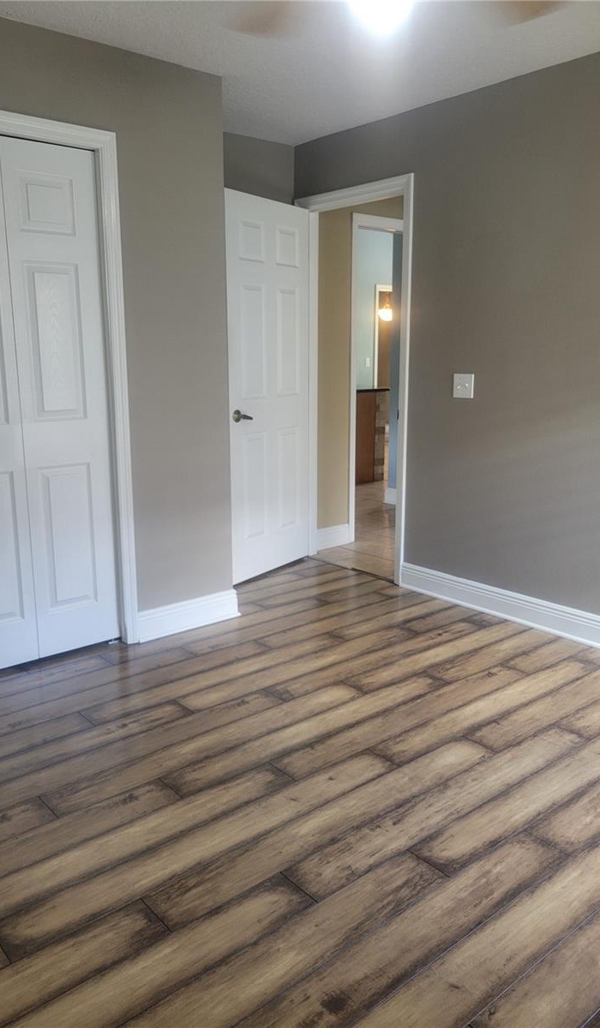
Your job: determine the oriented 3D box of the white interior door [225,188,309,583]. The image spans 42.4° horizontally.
[{"bbox_3d":[-0.174,-0.671,4.328,0.040,2.041,0.754,8,14,33],"label":"white interior door"}]

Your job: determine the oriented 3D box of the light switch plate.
[{"bbox_3d":[0.804,-0.628,3.795,0.010,0.117,0.117,-10,16,-40],"label":"light switch plate"}]

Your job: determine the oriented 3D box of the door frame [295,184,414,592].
[{"bbox_3d":[0.318,-0.728,4.433,0.130,2.121,0.898,-10,16,-40],"label":"door frame"}]

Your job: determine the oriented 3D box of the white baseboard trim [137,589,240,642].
[{"bbox_3d":[-0.508,0.465,3.594,0.558,0.140,0.024,-10,16,-40],"label":"white baseboard trim"}]

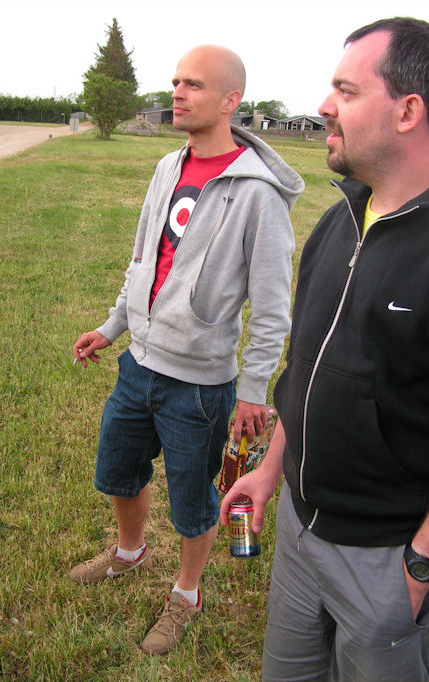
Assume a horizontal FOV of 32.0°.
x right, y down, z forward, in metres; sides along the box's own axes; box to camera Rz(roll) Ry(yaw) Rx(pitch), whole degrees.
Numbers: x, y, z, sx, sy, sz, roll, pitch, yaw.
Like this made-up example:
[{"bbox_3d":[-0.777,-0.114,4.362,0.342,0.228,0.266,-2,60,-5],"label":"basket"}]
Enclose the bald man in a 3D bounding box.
[{"bbox_3d":[-0.091,0.019,2.394,0.530,1.800,0.620,-12,22,-40],"label":"bald man"}]

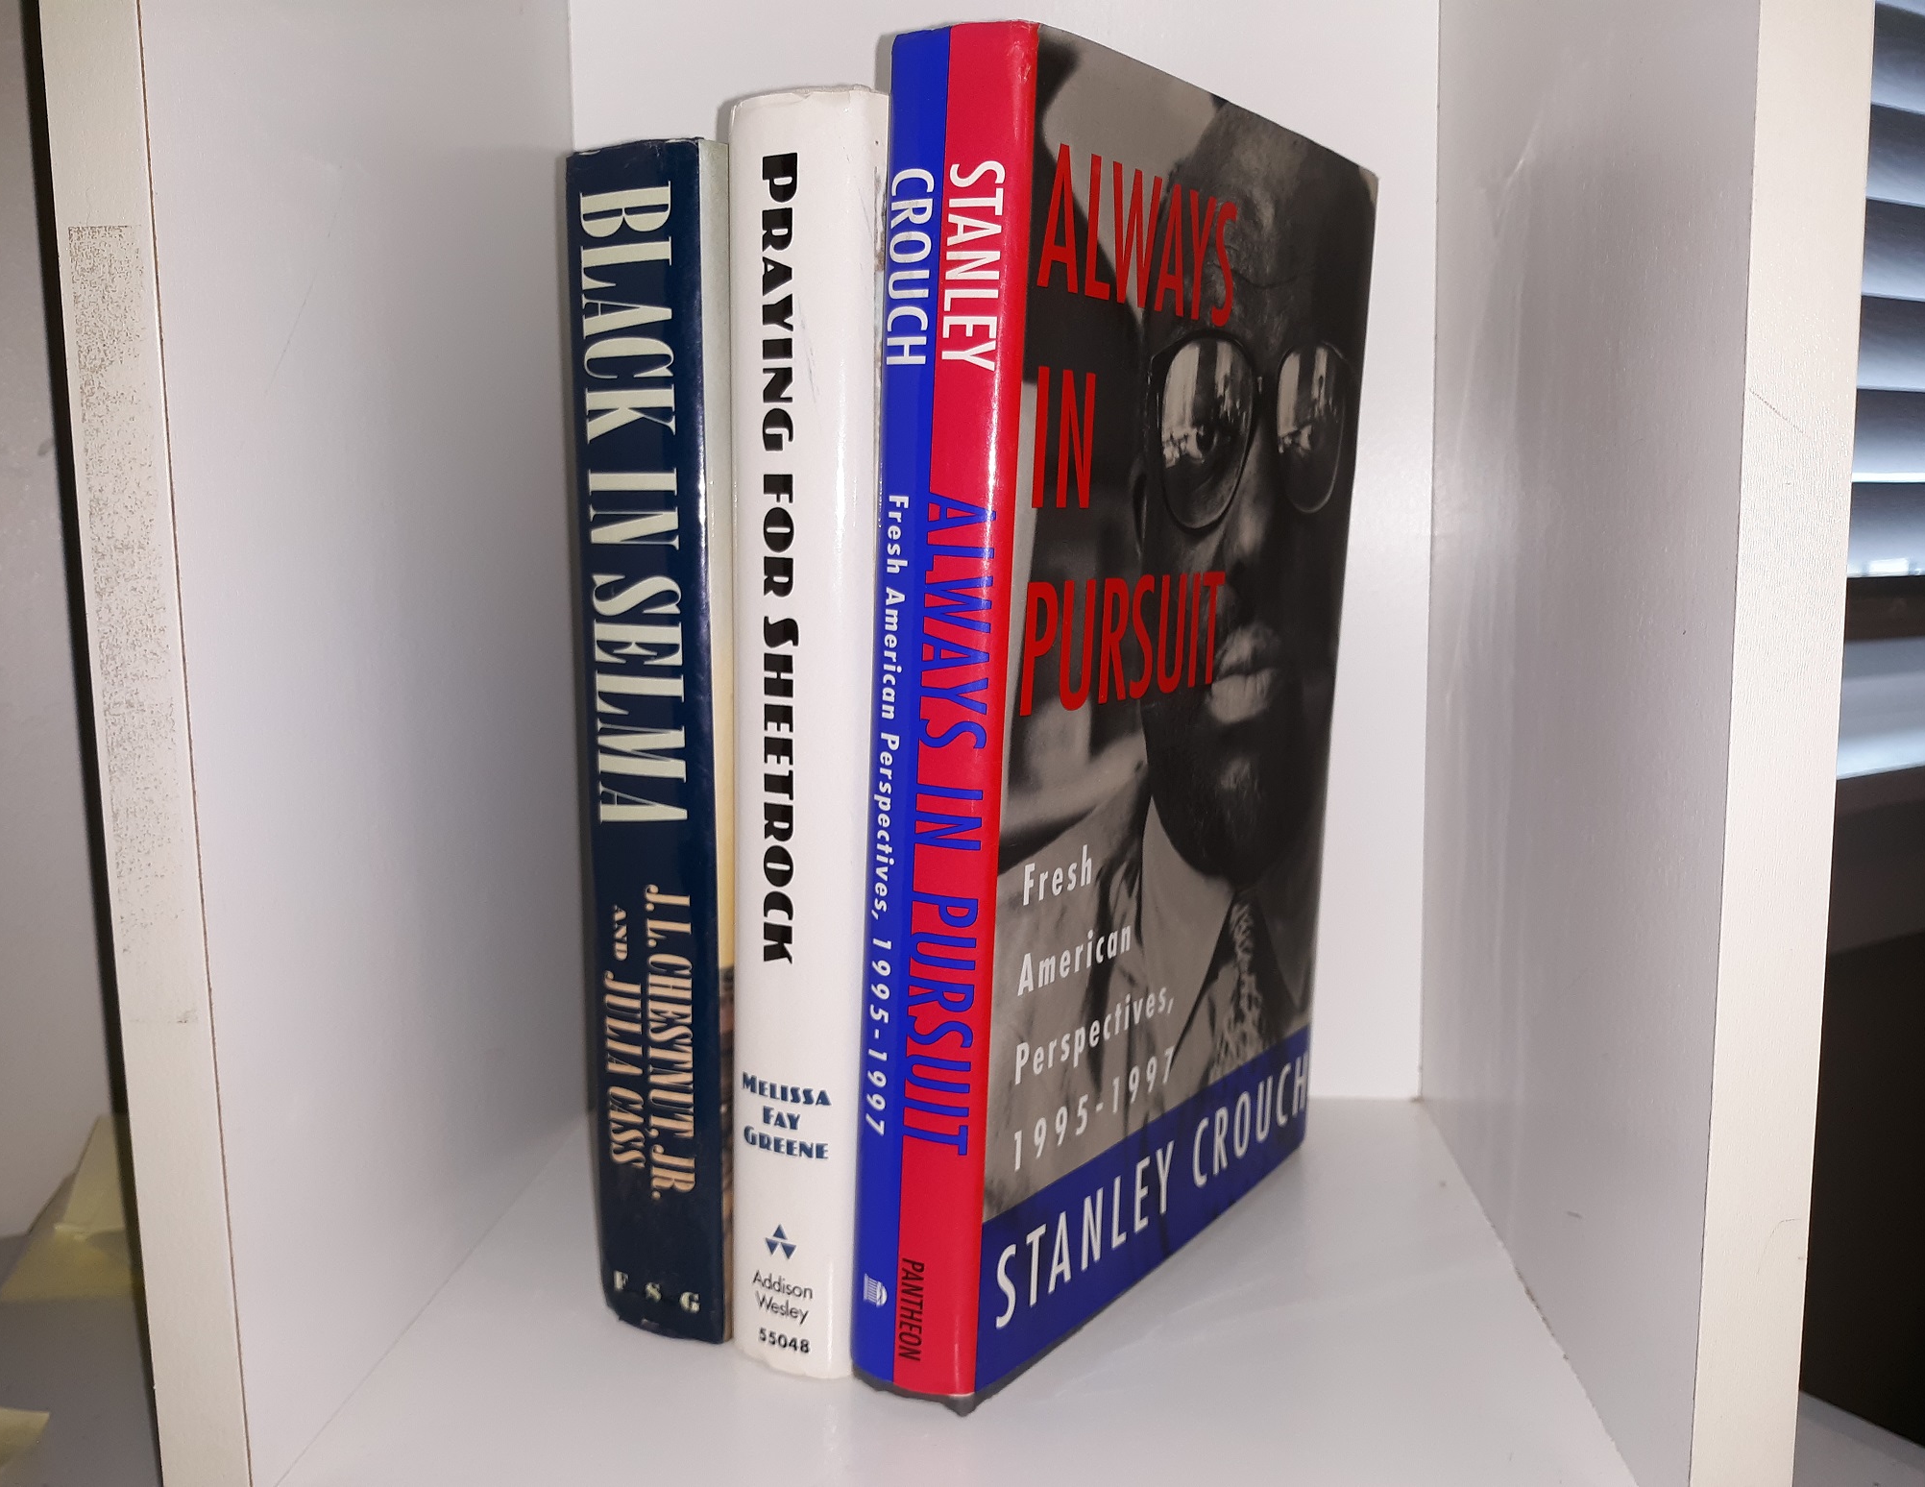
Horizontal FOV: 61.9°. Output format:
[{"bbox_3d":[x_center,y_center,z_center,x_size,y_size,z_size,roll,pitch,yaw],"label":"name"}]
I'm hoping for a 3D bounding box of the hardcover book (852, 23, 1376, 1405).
[{"bbox_3d":[0.038,-0.006,0.342,0.030,0.243,0.156,9,12,34],"label":"hardcover book"}]

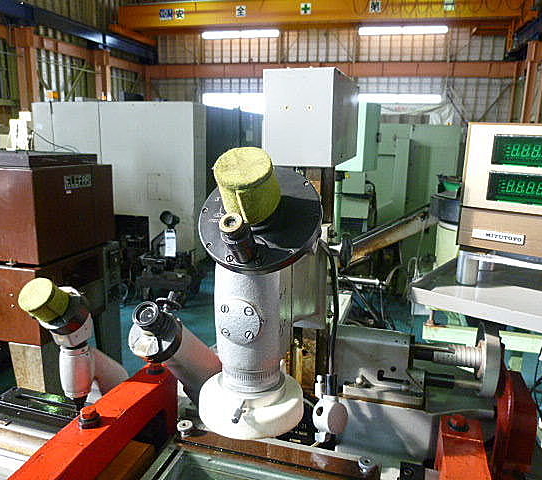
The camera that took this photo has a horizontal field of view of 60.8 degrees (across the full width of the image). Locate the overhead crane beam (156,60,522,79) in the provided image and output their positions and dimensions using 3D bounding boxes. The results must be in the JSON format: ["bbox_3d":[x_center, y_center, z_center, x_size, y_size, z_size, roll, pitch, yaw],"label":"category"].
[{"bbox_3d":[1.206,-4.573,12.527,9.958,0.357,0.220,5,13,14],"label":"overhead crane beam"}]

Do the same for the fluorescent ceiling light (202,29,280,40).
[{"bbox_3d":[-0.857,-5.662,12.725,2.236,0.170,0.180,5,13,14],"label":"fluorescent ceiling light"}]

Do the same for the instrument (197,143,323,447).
[{"bbox_3d":[-0.017,0.058,0.658,0.163,0.378,0.190,5,13,16],"label":"instrument"}]

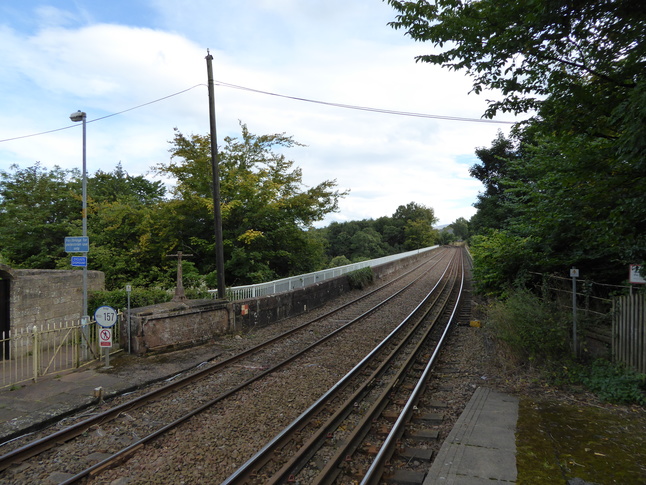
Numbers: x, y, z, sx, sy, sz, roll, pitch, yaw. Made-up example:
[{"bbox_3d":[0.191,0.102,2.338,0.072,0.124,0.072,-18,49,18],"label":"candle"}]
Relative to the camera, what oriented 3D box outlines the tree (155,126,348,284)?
[{"bbox_3d":[-4.150,-1.700,26.000,11.000,10.600,10.000,0,0,-9],"label":"tree"}]

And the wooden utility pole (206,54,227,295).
[{"bbox_3d":[-3.780,-2.100,16.000,0.280,9.500,0.280,-3,0,-13],"label":"wooden utility pole"}]

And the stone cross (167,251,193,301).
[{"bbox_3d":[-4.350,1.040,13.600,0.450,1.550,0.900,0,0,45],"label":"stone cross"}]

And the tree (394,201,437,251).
[{"bbox_3d":[26.800,-3.200,130.000,13.300,16.500,12.500,0,0,11],"label":"tree"}]

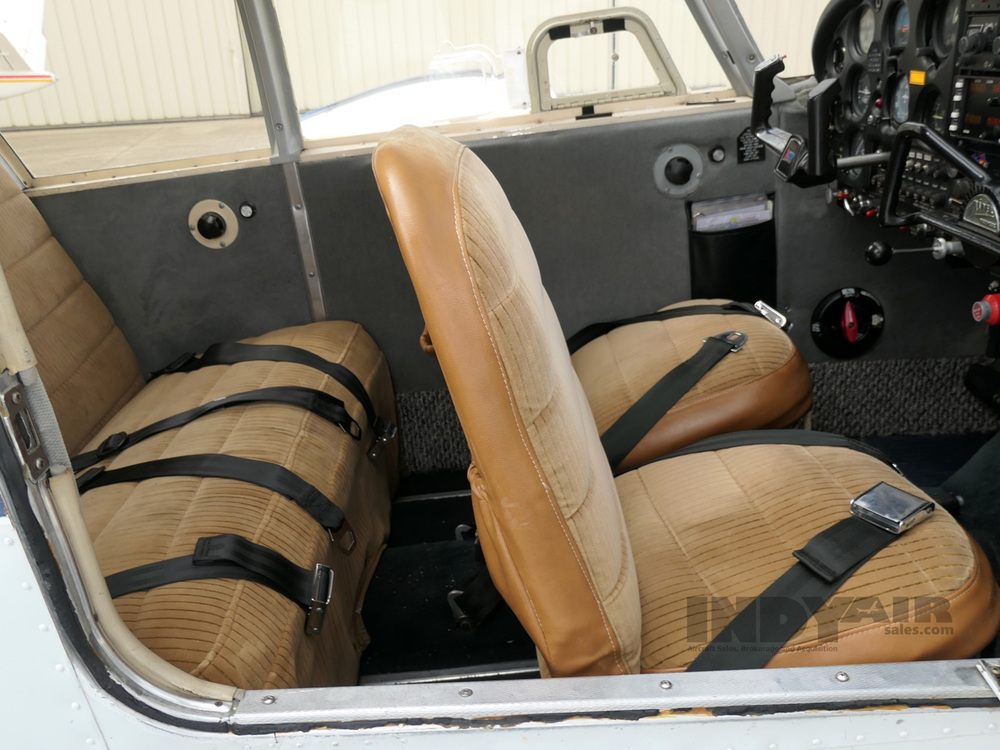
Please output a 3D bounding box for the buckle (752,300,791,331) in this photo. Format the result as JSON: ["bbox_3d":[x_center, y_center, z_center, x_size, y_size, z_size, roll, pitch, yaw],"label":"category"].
[{"bbox_3d":[0.509,-0.111,1.397,0.063,0.018,0.057,45,20,27],"label":"buckle"}]

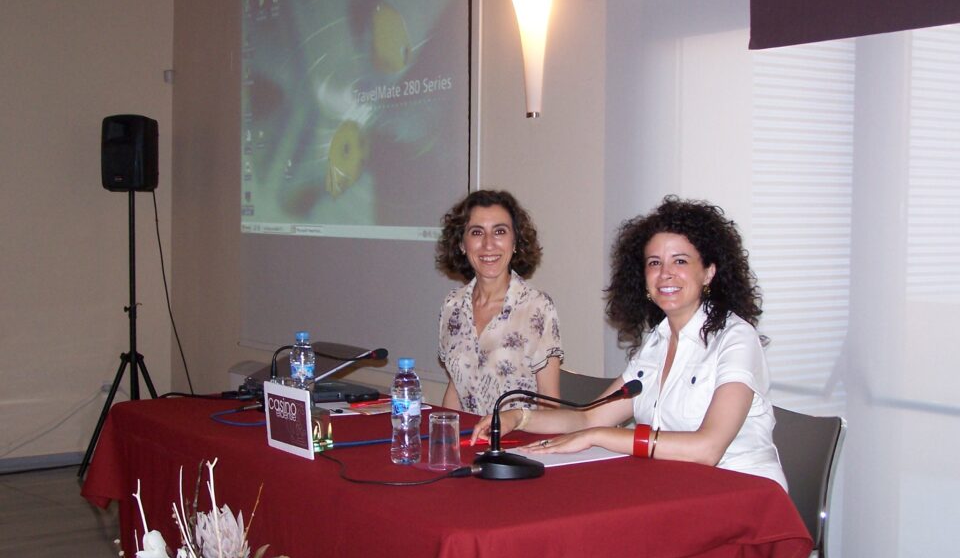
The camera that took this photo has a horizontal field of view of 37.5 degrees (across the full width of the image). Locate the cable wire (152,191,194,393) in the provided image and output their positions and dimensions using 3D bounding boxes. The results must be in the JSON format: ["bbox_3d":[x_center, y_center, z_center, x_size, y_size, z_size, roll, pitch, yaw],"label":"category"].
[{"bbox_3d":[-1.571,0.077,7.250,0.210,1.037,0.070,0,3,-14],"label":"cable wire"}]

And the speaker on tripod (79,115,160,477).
[{"bbox_3d":[-1.779,0.093,7.199,0.520,1.854,0.520,2,4,27],"label":"speaker on tripod"}]

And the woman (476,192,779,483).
[{"bbox_3d":[0.335,0.454,3.027,0.630,1.258,0.530,-2,4,-42],"label":"woman"}]

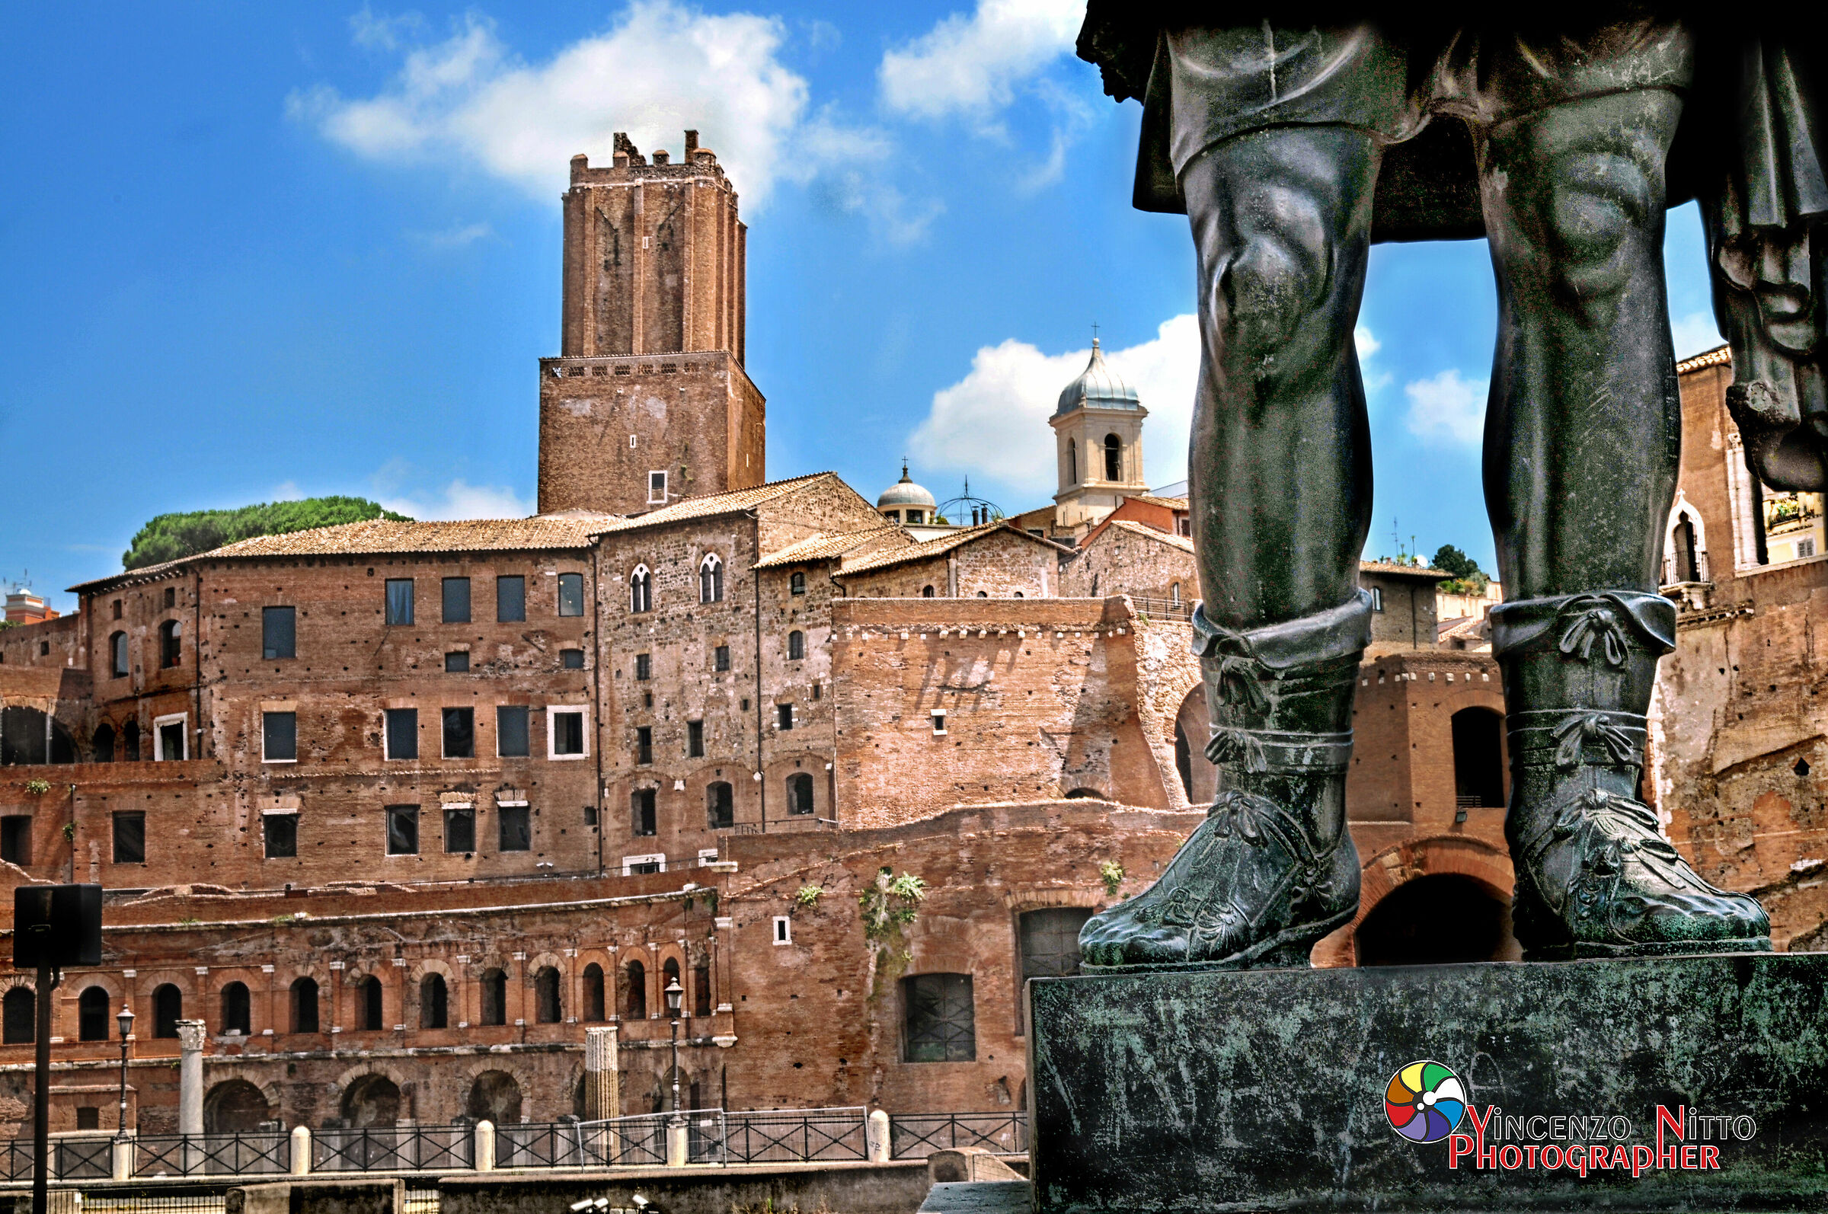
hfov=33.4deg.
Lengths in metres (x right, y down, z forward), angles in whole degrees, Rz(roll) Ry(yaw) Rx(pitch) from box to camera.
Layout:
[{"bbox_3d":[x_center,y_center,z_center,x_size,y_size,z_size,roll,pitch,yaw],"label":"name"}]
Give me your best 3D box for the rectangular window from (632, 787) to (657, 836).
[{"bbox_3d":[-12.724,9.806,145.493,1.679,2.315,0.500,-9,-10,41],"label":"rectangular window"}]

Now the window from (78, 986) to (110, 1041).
[{"bbox_3d":[-32.665,16.195,121.260,1.250,2.150,0.400,0,-8,-14],"label":"window"}]

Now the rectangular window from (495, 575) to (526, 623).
[{"bbox_3d":[-17.195,-0.344,129.940,1.172,1.945,0.300,-1,-8,-6],"label":"rectangular window"}]

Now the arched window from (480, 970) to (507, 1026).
[{"bbox_3d":[-18.594,17.420,135.979,1.620,2.591,0.500,-7,-9,34],"label":"arched window"}]

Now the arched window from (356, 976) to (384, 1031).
[{"bbox_3d":[-21.051,15.412,118.126,1.079,2.065,0.300,-5,-8,18],"label":"arched window"}]

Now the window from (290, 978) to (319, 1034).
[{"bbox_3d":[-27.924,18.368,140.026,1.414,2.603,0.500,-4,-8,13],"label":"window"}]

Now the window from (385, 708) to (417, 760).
[{"bbox_3d":[-21.666,5.419,128.640,1.275,2.095,0.300,-1,-8,-6],"label":"window"}]

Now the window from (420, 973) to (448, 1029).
[{"bbox_3d":[-18.848,15.570,120.199,1.250,2.180,0.400,-6,-9,23],"label":"window"}]

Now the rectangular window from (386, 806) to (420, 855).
[{"bbox_3d":[-24.655,10.798,146.860,1.572,2.339,0.350,-2,-8,-3],"label":"rectangular window"}]

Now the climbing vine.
[{"bbox_3d":[-0.661,11.294,106.598,2.430,4.430,0.700,0,-8,-18],"label":"climbing vine"}]

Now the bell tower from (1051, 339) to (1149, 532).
[{"bbox_3d":[14.191,-12.940,231.682,5.533,14.661,5.533,1,-8,-23],"label":"bell tower"}]

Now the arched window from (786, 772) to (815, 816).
[{"bbox_3d":[-4.445,7.536,122.027,1.513,1.633,0.300,-10,-11,43],"label":"arched window"}]

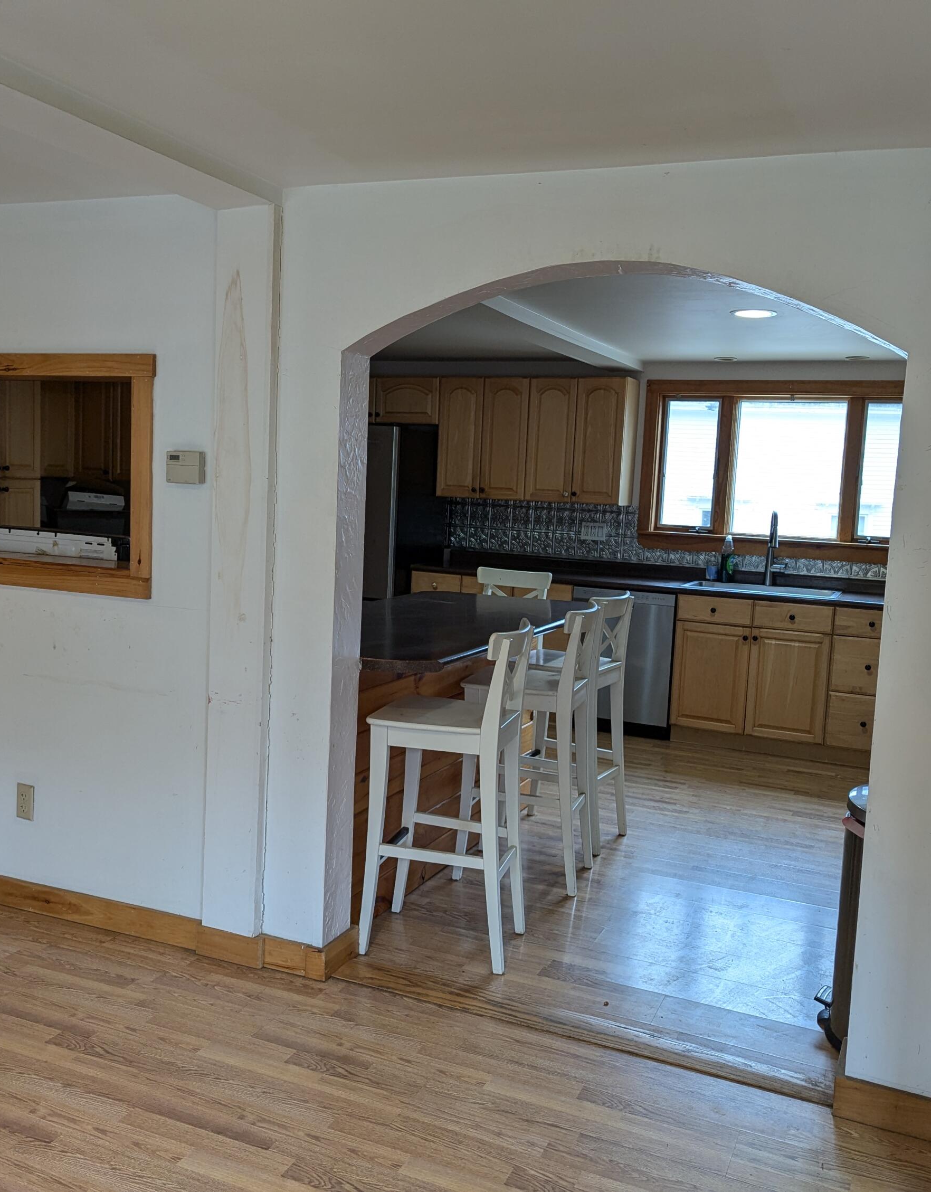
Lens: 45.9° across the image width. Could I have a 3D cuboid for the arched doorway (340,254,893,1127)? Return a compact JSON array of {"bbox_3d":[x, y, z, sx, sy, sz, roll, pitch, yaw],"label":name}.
[{"bbox_3d":[0.320,0.167,2.867,1.432,1.995,0.165,5,6,23],"label":"arched doorway"}]

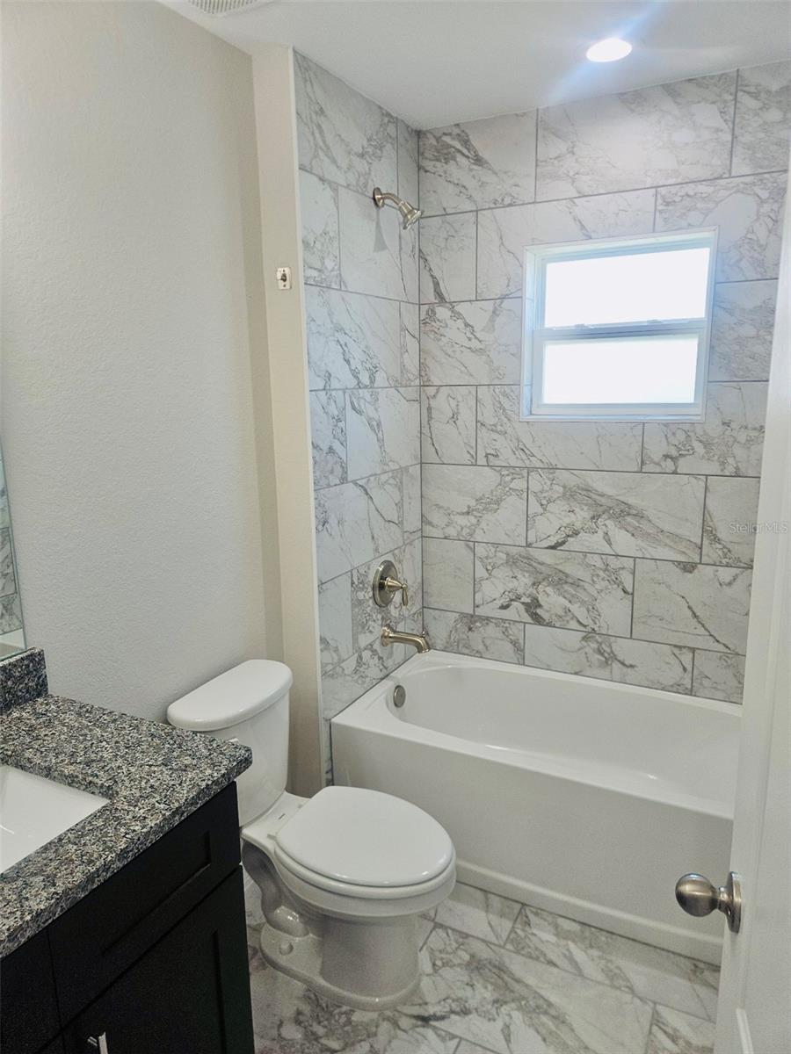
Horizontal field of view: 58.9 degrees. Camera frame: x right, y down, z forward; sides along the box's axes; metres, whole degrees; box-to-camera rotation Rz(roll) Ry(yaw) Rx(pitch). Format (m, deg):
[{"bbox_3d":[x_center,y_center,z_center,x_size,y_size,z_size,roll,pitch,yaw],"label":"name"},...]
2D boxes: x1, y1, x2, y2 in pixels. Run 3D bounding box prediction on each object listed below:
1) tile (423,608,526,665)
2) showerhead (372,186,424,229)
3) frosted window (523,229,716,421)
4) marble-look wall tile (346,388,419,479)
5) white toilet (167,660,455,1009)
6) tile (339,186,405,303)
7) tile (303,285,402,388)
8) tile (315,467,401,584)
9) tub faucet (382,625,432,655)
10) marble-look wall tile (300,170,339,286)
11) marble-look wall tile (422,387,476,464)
[{"bbox_3d":[0.320,0.448,2.888,0.443,0.176,0.010,5,14,27],"label":"tile"},{"bbox_3d":[0.015,-1.065,2.341,0.166,0.146,0.081,5,14,28],"label":"showerhead"},{"bbox_3d":[0.764,-0.679,2.447,0.630,0.612,0.100,5,14,27],"label":"frosted window"},{"bbox_3d":[-0.033,-0.355,2.563,0.010,0.305,0.561,5,14,28],"label":"marble-look wall tile"},{"bbox_3d":[-0.188,0.829,1.900,0.755,0.725,0.420,5,14,28],"label":"white toilet"},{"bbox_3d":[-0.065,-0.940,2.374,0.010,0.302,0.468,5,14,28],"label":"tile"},{"bbox_3d":[-0.125,-0.615,2.319,0.010,0.302,0.590,5,14,28],"label":"tile"},{"bbox_3d":[-0.114,-0.019,2.471,0.010,0.305,0.593,5,14,28],"label":"tile"},{"bbox_3d":[0.040,0.427,2.620,0.192,0.088,0.066,5,14,27],"label":"tub faucet"},{"bbox_3d":[-0.226,-0.884,2.106,0.010,0.305,0.197,5,14,28],"label":"marble-look wall tile"},{"bbox_3d":[0.209,-0.401,2.755,0.230,0.305,0.010,5,14,27],"label":"marble-look wall tile"}]

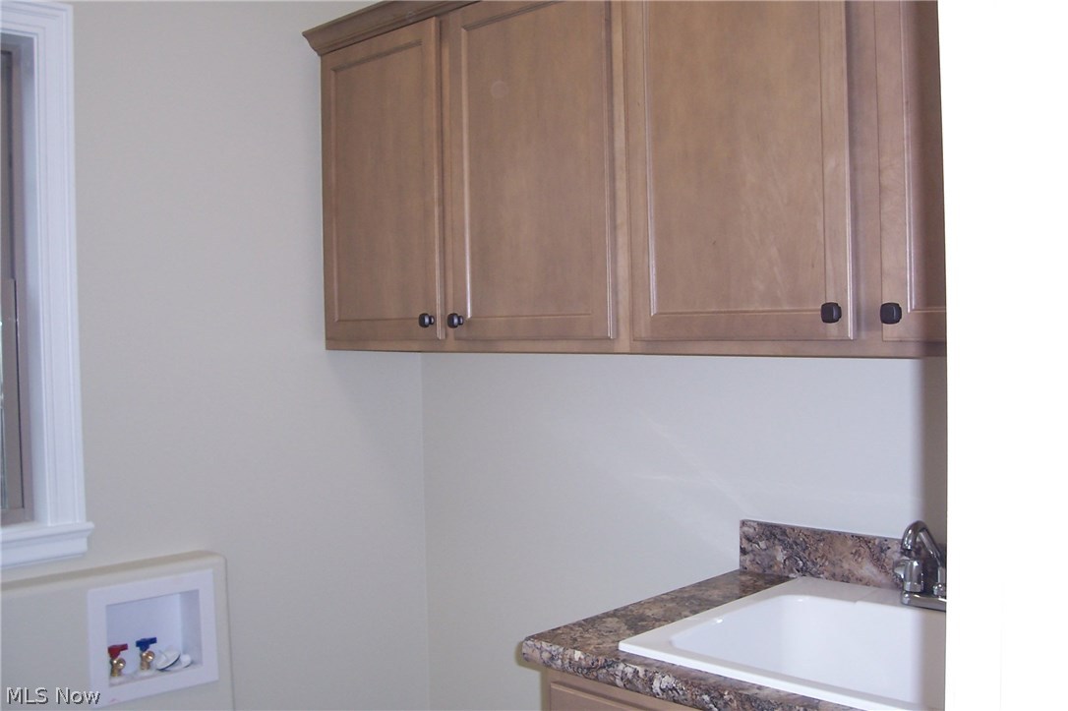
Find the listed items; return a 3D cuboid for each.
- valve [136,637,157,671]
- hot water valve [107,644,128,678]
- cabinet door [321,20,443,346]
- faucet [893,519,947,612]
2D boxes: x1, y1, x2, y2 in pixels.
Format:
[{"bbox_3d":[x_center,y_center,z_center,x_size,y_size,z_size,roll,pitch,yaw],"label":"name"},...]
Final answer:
[{"bbox_3d":[-0.822,0.638,2.149,0.044,0.068,0.046,1,2,45],"label":"valve"},{"bbox_3d":[-0.865,0.639,2.105,0.044,0.068,0.046,1,2,45],"label":"hot water valve"},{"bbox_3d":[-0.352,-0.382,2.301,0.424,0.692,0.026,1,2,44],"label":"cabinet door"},{"bbox_3d":[0.646,0.349,1.664,0.170,0.163,0.185,1,2,45],"label":"faucet"}]

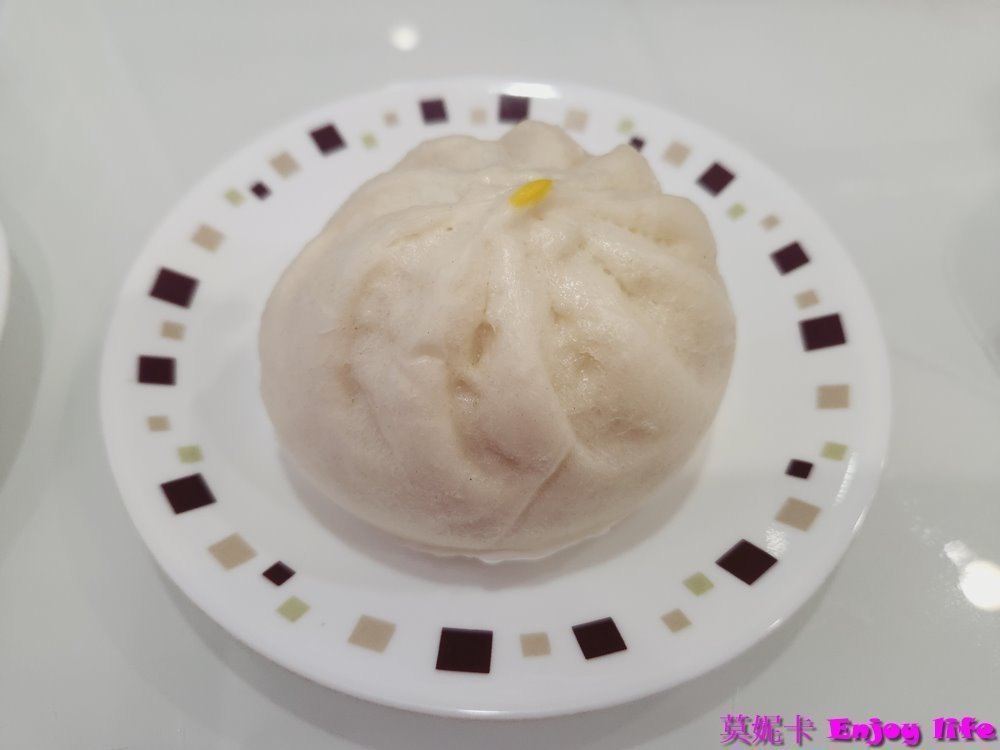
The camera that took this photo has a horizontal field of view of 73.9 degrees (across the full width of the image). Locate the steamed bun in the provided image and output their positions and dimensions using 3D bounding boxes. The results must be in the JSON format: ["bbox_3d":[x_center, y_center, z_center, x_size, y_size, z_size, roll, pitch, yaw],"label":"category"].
[{"bbox_3d":[0.000,-0.015,0.136,0.097,0.051,0.097,2,56,0],"label":"steamed bun"}]

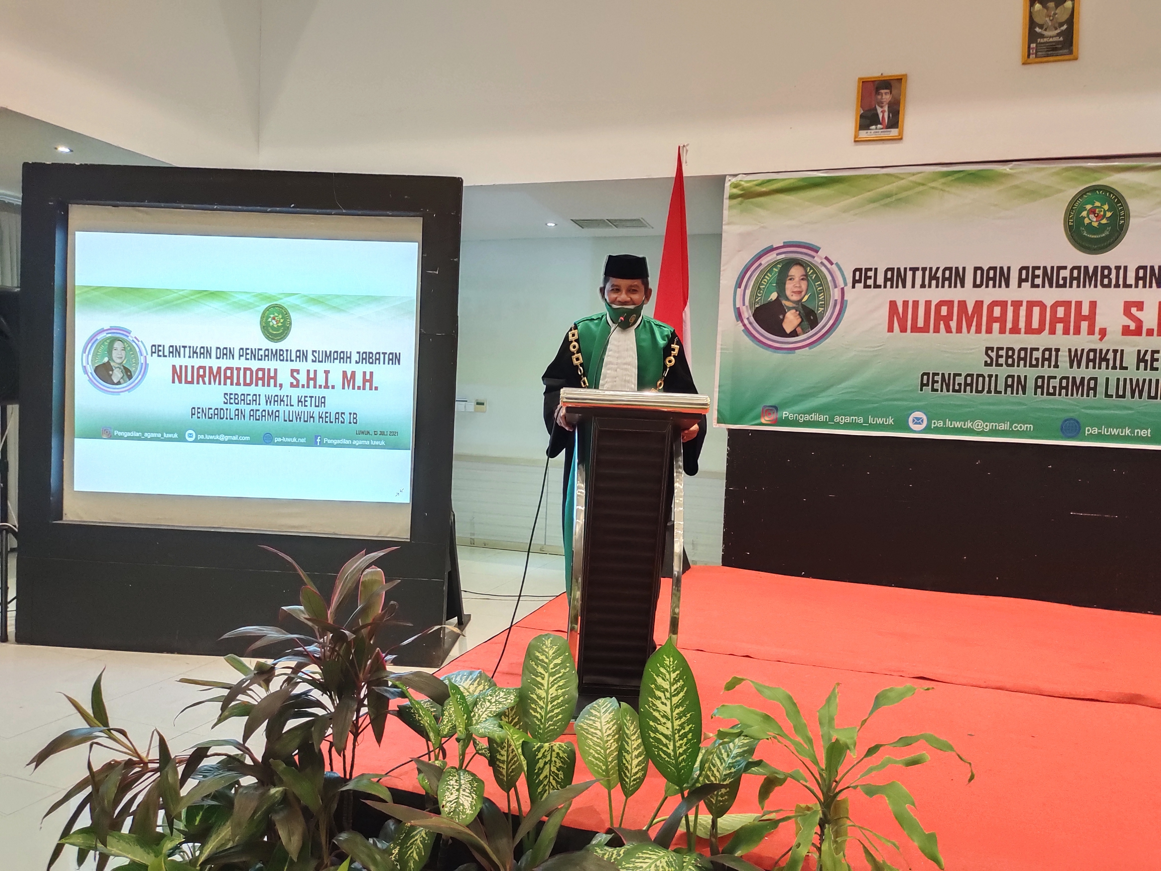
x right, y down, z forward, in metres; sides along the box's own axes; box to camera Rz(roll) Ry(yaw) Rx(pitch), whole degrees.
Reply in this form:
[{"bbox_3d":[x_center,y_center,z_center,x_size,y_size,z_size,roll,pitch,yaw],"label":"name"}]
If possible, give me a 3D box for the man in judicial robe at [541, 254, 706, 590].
[{"bbox_3d":[0.165,0.106,3.512,0.660,1.702,0.500,3,3,3],"label":"man in judicial robe"}]

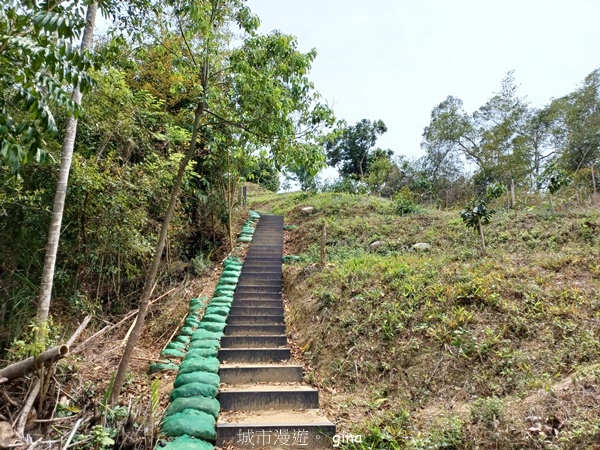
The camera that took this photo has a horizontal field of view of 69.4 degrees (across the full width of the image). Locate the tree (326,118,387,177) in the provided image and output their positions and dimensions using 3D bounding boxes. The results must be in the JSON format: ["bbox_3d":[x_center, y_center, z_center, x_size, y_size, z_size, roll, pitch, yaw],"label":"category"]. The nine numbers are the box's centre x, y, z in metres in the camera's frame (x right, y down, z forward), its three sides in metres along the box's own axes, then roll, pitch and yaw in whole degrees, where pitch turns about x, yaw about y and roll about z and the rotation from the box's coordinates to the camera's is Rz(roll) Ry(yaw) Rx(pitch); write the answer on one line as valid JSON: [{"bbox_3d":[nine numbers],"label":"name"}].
[{"bbox_3d":[4.114,-5.330,31.000,4.300,4.500,4.000,0,-13,0],"label":"tree"}]

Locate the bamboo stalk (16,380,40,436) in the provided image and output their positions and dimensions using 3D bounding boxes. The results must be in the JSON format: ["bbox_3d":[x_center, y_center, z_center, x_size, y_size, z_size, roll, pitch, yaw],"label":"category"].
[{"bbox_3d":[-2.556,1.727,4.100,0.055,0.460,0.055,1,-31,0],"label":"bamboo stalk"}]

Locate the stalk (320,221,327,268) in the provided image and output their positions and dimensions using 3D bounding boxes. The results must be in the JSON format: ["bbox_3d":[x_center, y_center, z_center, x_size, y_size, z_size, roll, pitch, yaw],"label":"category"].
[{"bbox_3d":[0.580,0.464,10.700,0.110,1.150,0.110,0,-13,0],"label":"stalk"}]

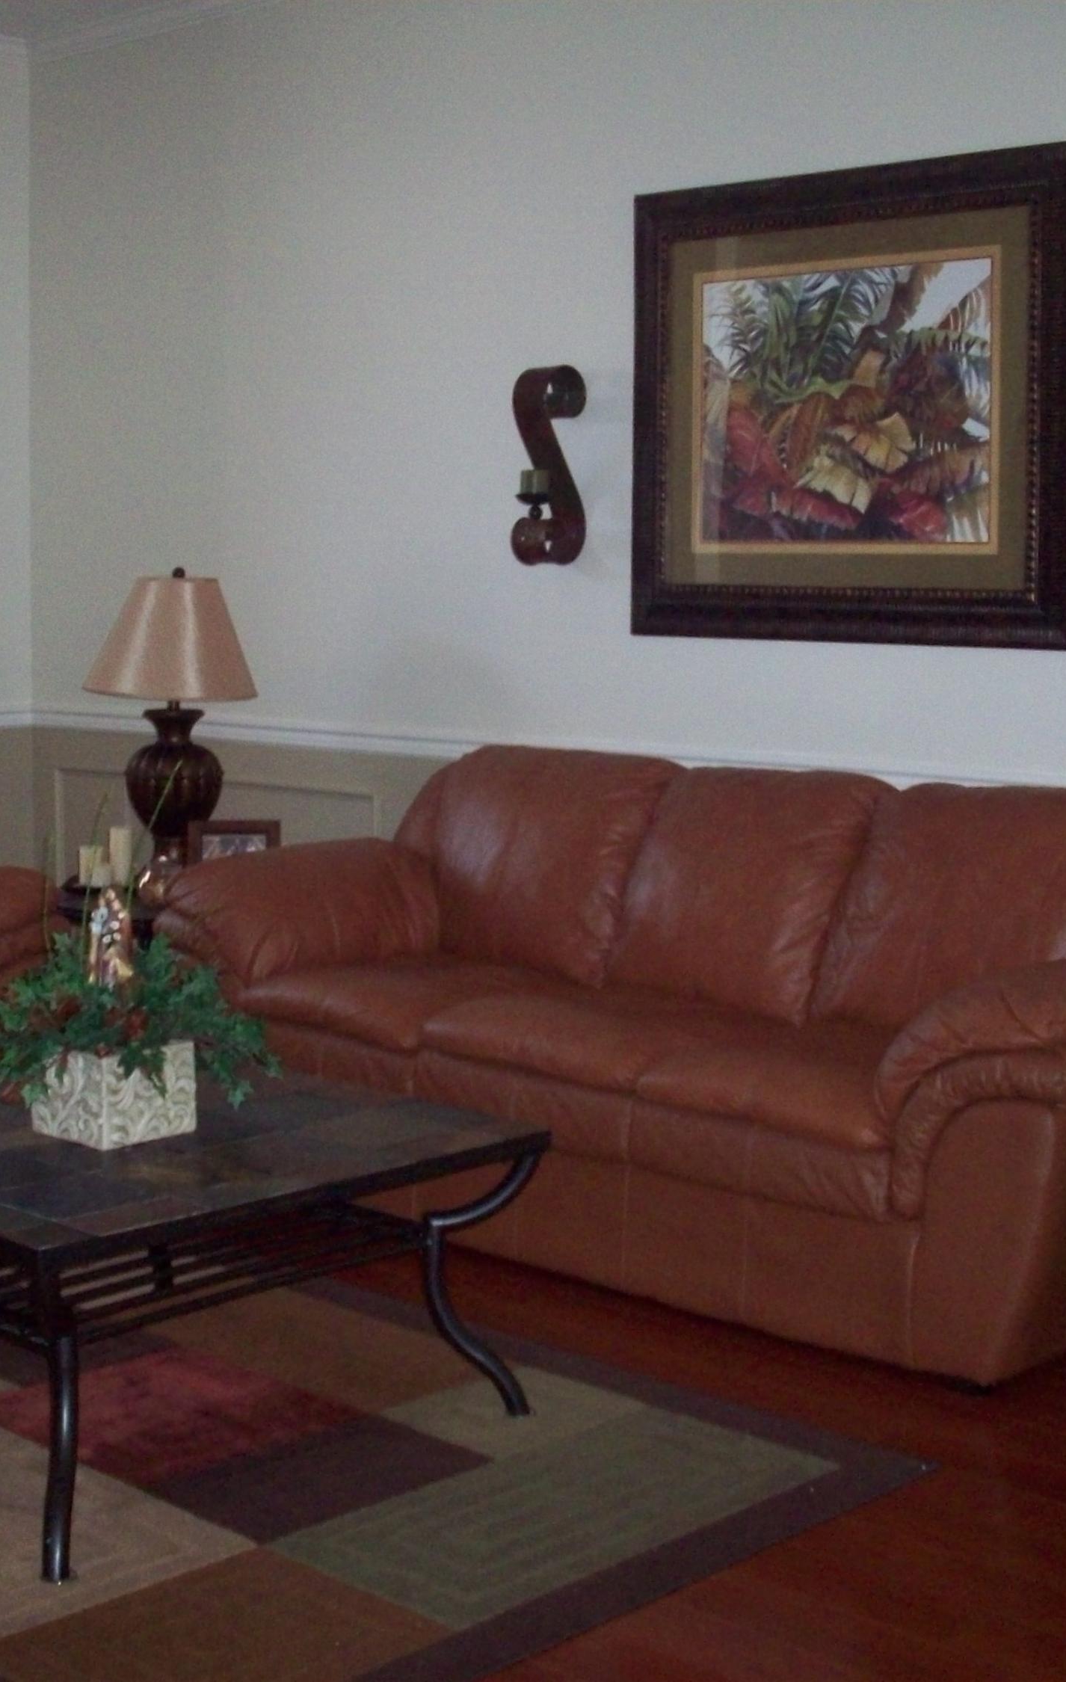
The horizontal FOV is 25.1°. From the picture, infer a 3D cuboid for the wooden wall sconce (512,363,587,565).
[{"bbox_3d":[0.037,-0.948,6.061,0.124,0.500,0.135,6,8,43],"label":"wooden wall sconce"}]

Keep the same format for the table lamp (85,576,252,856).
[{"bbox_3d":[-0.934,-0.296,6.323,0.440,0.840,0.440,1,6,0],"label":"table lamp"}]

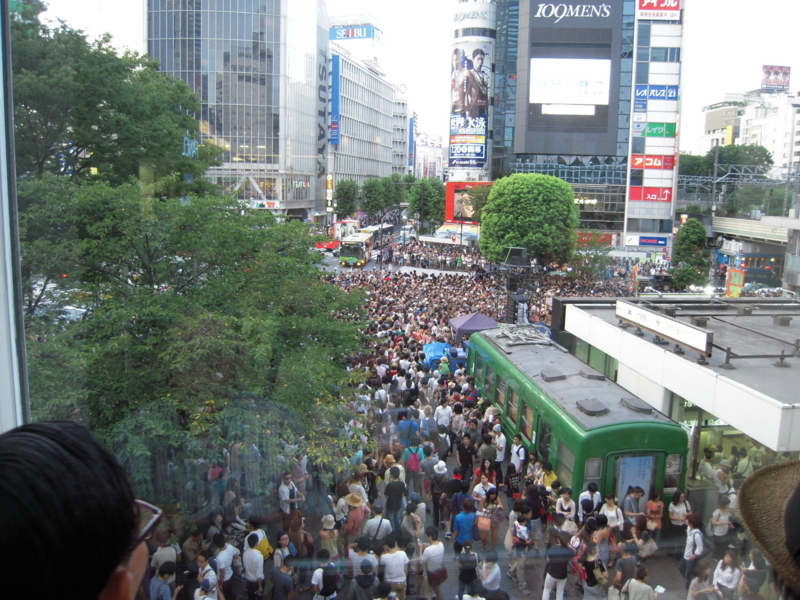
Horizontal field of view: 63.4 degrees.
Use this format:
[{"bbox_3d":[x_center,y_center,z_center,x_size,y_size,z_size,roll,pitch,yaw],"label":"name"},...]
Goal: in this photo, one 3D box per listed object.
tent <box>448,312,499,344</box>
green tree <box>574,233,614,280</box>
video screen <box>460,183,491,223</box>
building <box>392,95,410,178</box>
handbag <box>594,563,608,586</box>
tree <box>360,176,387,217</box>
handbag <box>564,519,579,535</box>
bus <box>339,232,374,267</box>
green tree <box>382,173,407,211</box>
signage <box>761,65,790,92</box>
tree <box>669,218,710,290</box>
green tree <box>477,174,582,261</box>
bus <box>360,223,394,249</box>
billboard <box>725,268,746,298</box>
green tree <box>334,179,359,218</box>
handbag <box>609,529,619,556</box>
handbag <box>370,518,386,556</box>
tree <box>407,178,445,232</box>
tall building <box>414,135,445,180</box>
[{"bbox_3d":[3.562,1.891,29.964,2.450,2.600,2.500,0,9,-6],"label":"tent"},{"bbox_3d":[15.029,-2.589,50.000,3.000,5.300,3.000,4,10,17],"label":"green tree"},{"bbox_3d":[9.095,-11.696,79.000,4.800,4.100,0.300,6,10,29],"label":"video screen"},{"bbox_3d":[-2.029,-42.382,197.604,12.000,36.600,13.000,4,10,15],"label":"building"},{"bbox_3d":[3.826,5.199,12.300,0.280,0.400,0.140,-2,10,-17],"label":"handbag"},{"bbox_3d":[-5.404,-19.109,131.655,5.300,11.630,5.300,1,9,0],"label":"tree"},{"bbox_3d":[3.830,5.080,14.450,0.330,0.300,0.150,3,10,11],"label":"handbag"},{"bbox_3d":[-4.993,-5.888,77.065,2.500,3.000,10.500,2,9,4],"label":"bus"},{"bbox_3d":[-1.262,-21.876,145.377,5.500,12.850,5.500,1,9,0],"label":"green tree"},{"bbox_3d":[111.226,-65.462,191.675,8.400,8.400,0.900,1,9,0],"label":"signage"},{"bbox_3d":[23.752,-3.532,53.000,3.100,6.400,3.100,5,10,24],"label":"tree"},{"bbox_3d":[9.417,-4.357,47.892,7.200,9.830,7.100,1,9,0],"label":"green tree"},{"bbox_3d":[-3.571,-9.780,101.250,2.500,3.000,10.600,4,10,15],"label":"bus"},{"bbox_3d":[19.702,-0.881,38.000,1.050,2.000,0.150,3,10,14],"label":"billboard"},{"bbox_3d":[-9.837,-16.721,118.885,4.600,10.840,4.600,1,9,0],"label":"green tree"},{"bbox_3d":[4.549,5.145,13.786,0.150,0.500,0.300,7,11,34],"label":"handbag"},{"bbox_3d":[-0.440,4.822,13.250,0.310,0.640,0.180,2,9,6],"label":"handbag"},{"bbox_3d":[4.468,-15.726,113.939,6.700,10.970,6.500,1,9,0],"label":"tree"},{"bbox_3d":[10.350,-45.613,235.000,15.000,30.000,13.000,-6,12,-37],"label":"tall building"}]

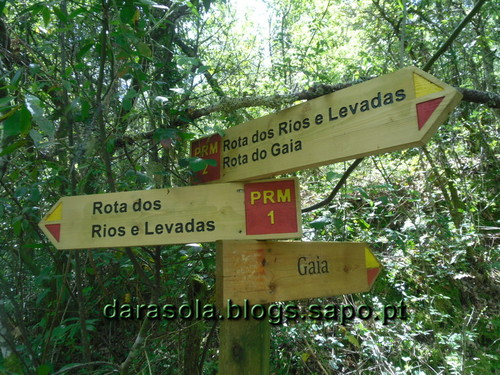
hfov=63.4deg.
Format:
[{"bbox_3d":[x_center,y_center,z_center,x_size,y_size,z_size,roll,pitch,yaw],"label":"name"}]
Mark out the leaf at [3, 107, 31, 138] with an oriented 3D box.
[{"bbox_3d":[-0.548,-0.153,0.959,0.066,0.075,0.035,5,5,-30],"label":"leaf"}]

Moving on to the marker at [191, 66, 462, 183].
[{"bbox_3d":[0.104,-0.116,0.957,0.731,0.145,0.028,-10,-13,43],"label":"marker"}]

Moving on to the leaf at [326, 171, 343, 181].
[{"bbox_3d":[0.376,-0.053,1.811,0.071,0.044,0.045,-3,1,12],"label":"leaf"}]

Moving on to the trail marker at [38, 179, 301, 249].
[{"bbox_3d":[-0.235,0.079,1.075,0.743,0.145,0.028,-4,-11,13],"label":"trail marker"}]

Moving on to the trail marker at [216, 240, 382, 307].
[{"bbox_3d":[0.186,0.244,1.203,0.652,0.159,0.030,6,-13,-37],"label":"trail marker"}]

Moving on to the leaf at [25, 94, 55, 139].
[{"bbox_3d":[-0.494,-0.167,0.959,0.047,0.113,0.035,-30,21,-20],"label":"leaf"}]

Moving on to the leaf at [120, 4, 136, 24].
[{"bbox_3d":[-0.436,-0.620,1.459,0.057,0.072,0.035,2,22,-17],"label":"leaf"}]

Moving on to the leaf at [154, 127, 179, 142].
[{"bbox_3d":[-0.282,-0.177,1.363,0.087,0.053,0.050,1,7,-12],"label":"leaf"}]

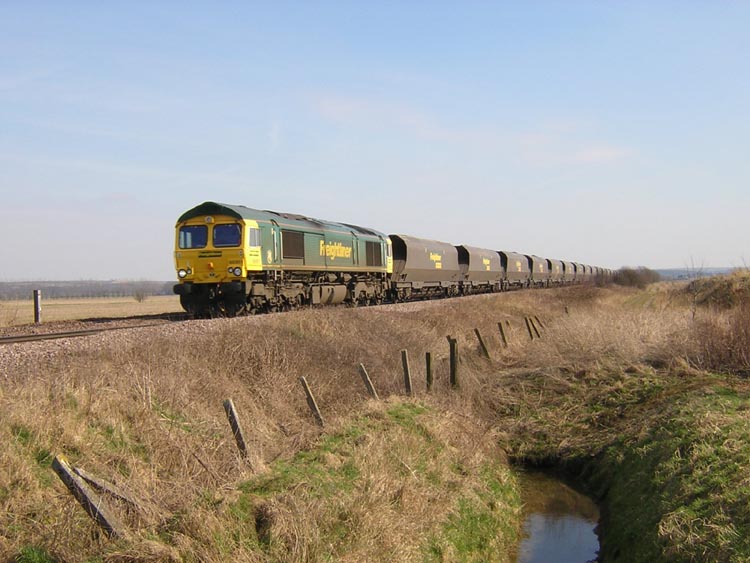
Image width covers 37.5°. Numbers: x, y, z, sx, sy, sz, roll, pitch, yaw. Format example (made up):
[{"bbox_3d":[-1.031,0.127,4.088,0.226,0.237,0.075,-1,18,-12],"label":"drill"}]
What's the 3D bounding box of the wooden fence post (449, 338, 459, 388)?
[{"bbox_3d":[1.894,1.966,26.500,0.150,1.200,0.140,0,0,14],"label":"wooden fence post"}]

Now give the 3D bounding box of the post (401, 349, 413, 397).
[{"bbox_3d":[0.636,1.826,22.100,0.105,0.960,0.100,-6,0,14],"label":"post"}]

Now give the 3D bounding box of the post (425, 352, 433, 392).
[{"bbox_3d":[1.173,1.965,24.000,0.105,0.880,0.100,-1,0,14],"label":"post"}]

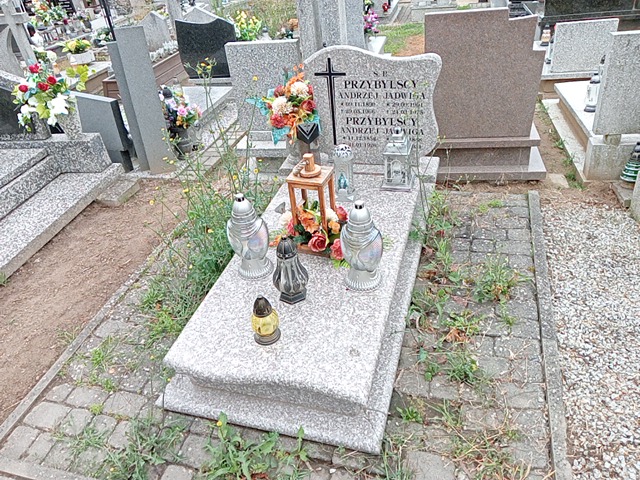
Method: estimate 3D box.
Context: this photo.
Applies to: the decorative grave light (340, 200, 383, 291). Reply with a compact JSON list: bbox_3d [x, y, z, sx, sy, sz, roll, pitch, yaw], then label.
[{"bbox_3d":[0.170,0.011,2.080,0.172,0.382,0.172,6,37,15],"label":"decorative grave light"}]

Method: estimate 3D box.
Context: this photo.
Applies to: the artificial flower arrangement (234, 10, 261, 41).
[{"bbox_3d":[-0.863,-2.542,6.165,0.350,0.370,0.330,3,33,16],"label":"artificial flower arrangement"}]

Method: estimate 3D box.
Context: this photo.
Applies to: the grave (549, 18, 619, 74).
[{"bbox_3d":[2.181,-1.605,4.291,0.445,0.410,0.090,3,33,16],"label":"grave"}]

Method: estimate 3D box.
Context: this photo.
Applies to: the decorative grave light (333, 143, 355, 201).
[{"bbox_3d":[0.122,-0.350,2.673,0.107,0.293,0.107,2,36,10],"label":"decorative grave light"}]

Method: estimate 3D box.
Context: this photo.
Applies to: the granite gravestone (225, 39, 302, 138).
[{"bbox_3d":[-0.335,-1.016,3.549,0.526,0.680,0.097,6,37,15],"label":"granite gravestone"}]

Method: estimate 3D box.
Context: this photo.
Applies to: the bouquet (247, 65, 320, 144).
[{"bbox_3d":[-0.192,-0.716,2.757,0.381,0.405,0.267,6,37,15],"label":"bouquet"}]

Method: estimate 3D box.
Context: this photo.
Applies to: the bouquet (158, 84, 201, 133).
[{"bbox_3d":[-1.091,-1.021,4.049,0.320,0.340,0.300,3,33,16],"label":"bouquet"}]

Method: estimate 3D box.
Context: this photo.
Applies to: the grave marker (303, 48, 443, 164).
[{"bbox_3d":[0.231,-0.735,2.835,0.851,0.669,0.089,6,37,15],"label":"grave marker"}]

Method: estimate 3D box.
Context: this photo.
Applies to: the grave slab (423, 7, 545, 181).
[{"bbox_3d":[1.016,-0.896,3.246,0.800,1.030,0.310,1,32,14],"label":"grave slab"}]

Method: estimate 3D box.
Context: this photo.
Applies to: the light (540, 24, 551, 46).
[{"bbox_3d":[2.289,-2.078,5.240,0.105,0.200,0.105,3,33,16],"label":"light"}]

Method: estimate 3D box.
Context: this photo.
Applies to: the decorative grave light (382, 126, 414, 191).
[{"bbox_3d":[0.416,-0.438,2.729,0.159,0.324,0.159,4,36,13],"label":"decorative grave light"}]

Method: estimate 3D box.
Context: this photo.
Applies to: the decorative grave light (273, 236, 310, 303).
[{"bbox_3d":[-0.130,0.115,2.147,0.142,0.298,0.142,3,33,16],"label":"decorative grave light"}]

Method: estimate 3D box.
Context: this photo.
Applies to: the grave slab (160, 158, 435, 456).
[{"bbox_3d":[0.026,0.088,2.481,0.875,0.227,1.766,6,37,15],"label":"grave slab"}]

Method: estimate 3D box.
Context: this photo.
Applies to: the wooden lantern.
[{"bbox_3d":[-0.022,-0.178,2.426,0.175,0.479,0.170,8,35,24],"label":"wooden lantern"}]

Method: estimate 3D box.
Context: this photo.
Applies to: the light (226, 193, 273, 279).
[{"bbox_3d":[-0.296,-0.026,2.195,0.172,0.384,0.172,6,37,15],"label":"light"}]

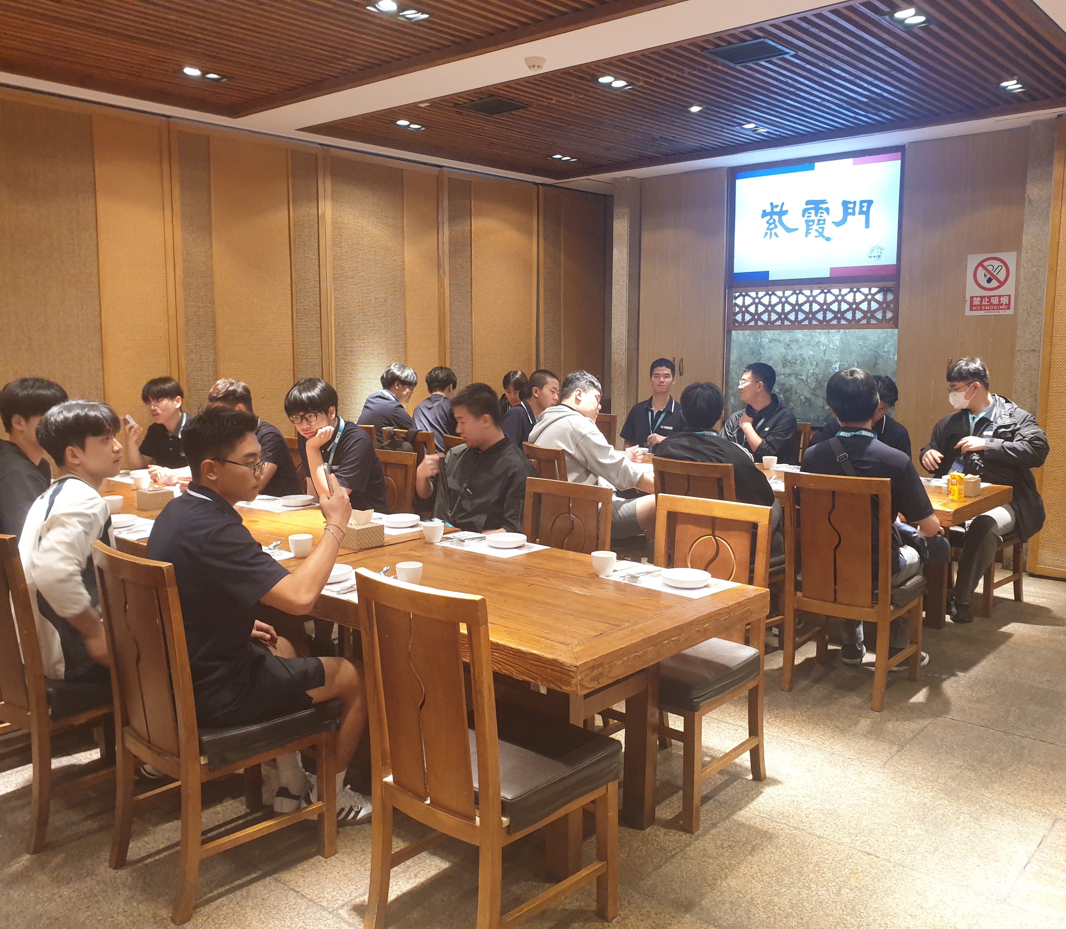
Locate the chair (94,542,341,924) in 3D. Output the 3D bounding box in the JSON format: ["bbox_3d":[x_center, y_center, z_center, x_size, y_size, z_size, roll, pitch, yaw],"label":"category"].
[{"bbox_3d":[-0.903,0.676,2.663,0.421,0.962,0.509,7,10,42],"label":"chair"}]

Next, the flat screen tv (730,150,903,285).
[{"bbox_3d":[2.045,-1.784,6.840,1.280,0.850,0.070,7,10,41],"label":"flat screen tv"}]

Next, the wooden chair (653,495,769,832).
[{"bbox_3d":[0.502,0.628,3.180,0.455,0.970,0.520,6,9,41],"label":"wooden chair"}]

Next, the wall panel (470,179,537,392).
[{"bbox_3d":[-0.261,-1.016,8.395,0.060,2.900,0.810,7,10,44],"label":"wall panel"}]

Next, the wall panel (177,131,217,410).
[{"bbox_3d":[-2.119,-0.718,5.951,0.050,2.700,0.222,7,10,42],"label":"wall panel"}]

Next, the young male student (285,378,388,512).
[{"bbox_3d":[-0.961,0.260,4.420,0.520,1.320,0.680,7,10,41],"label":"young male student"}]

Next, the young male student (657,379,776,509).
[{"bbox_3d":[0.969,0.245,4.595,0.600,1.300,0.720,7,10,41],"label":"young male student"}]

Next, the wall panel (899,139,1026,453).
[{"bbox_3d":[2.849,-0.767,6.285,0.750,2.800,0.050,7,10,41],"label":"wall panel"}]

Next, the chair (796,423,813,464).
[{"bbox_3d":[1.556,0.205,6.153,0.414,0.962,0.513,7,10,42],"label":"chair"}]

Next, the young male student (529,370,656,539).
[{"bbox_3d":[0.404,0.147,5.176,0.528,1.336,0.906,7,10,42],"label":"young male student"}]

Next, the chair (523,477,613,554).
[{"bbox_3d":[0.002,0.573,3.630,0.450,0.970,0.520,6,9,41],"label":"chair"}]

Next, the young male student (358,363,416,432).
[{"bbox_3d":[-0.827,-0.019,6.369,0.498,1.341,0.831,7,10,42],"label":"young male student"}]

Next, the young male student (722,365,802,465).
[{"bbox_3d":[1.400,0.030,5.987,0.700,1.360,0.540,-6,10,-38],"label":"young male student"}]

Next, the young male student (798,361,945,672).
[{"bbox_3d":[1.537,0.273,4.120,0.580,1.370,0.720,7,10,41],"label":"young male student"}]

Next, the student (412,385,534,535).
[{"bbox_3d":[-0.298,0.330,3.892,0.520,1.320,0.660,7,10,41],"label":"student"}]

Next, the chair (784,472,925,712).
[{"bbox_3d":[1.401,0.494,4.035,0.440,0.955,0.500,6,10,40],"label":"chair"}]

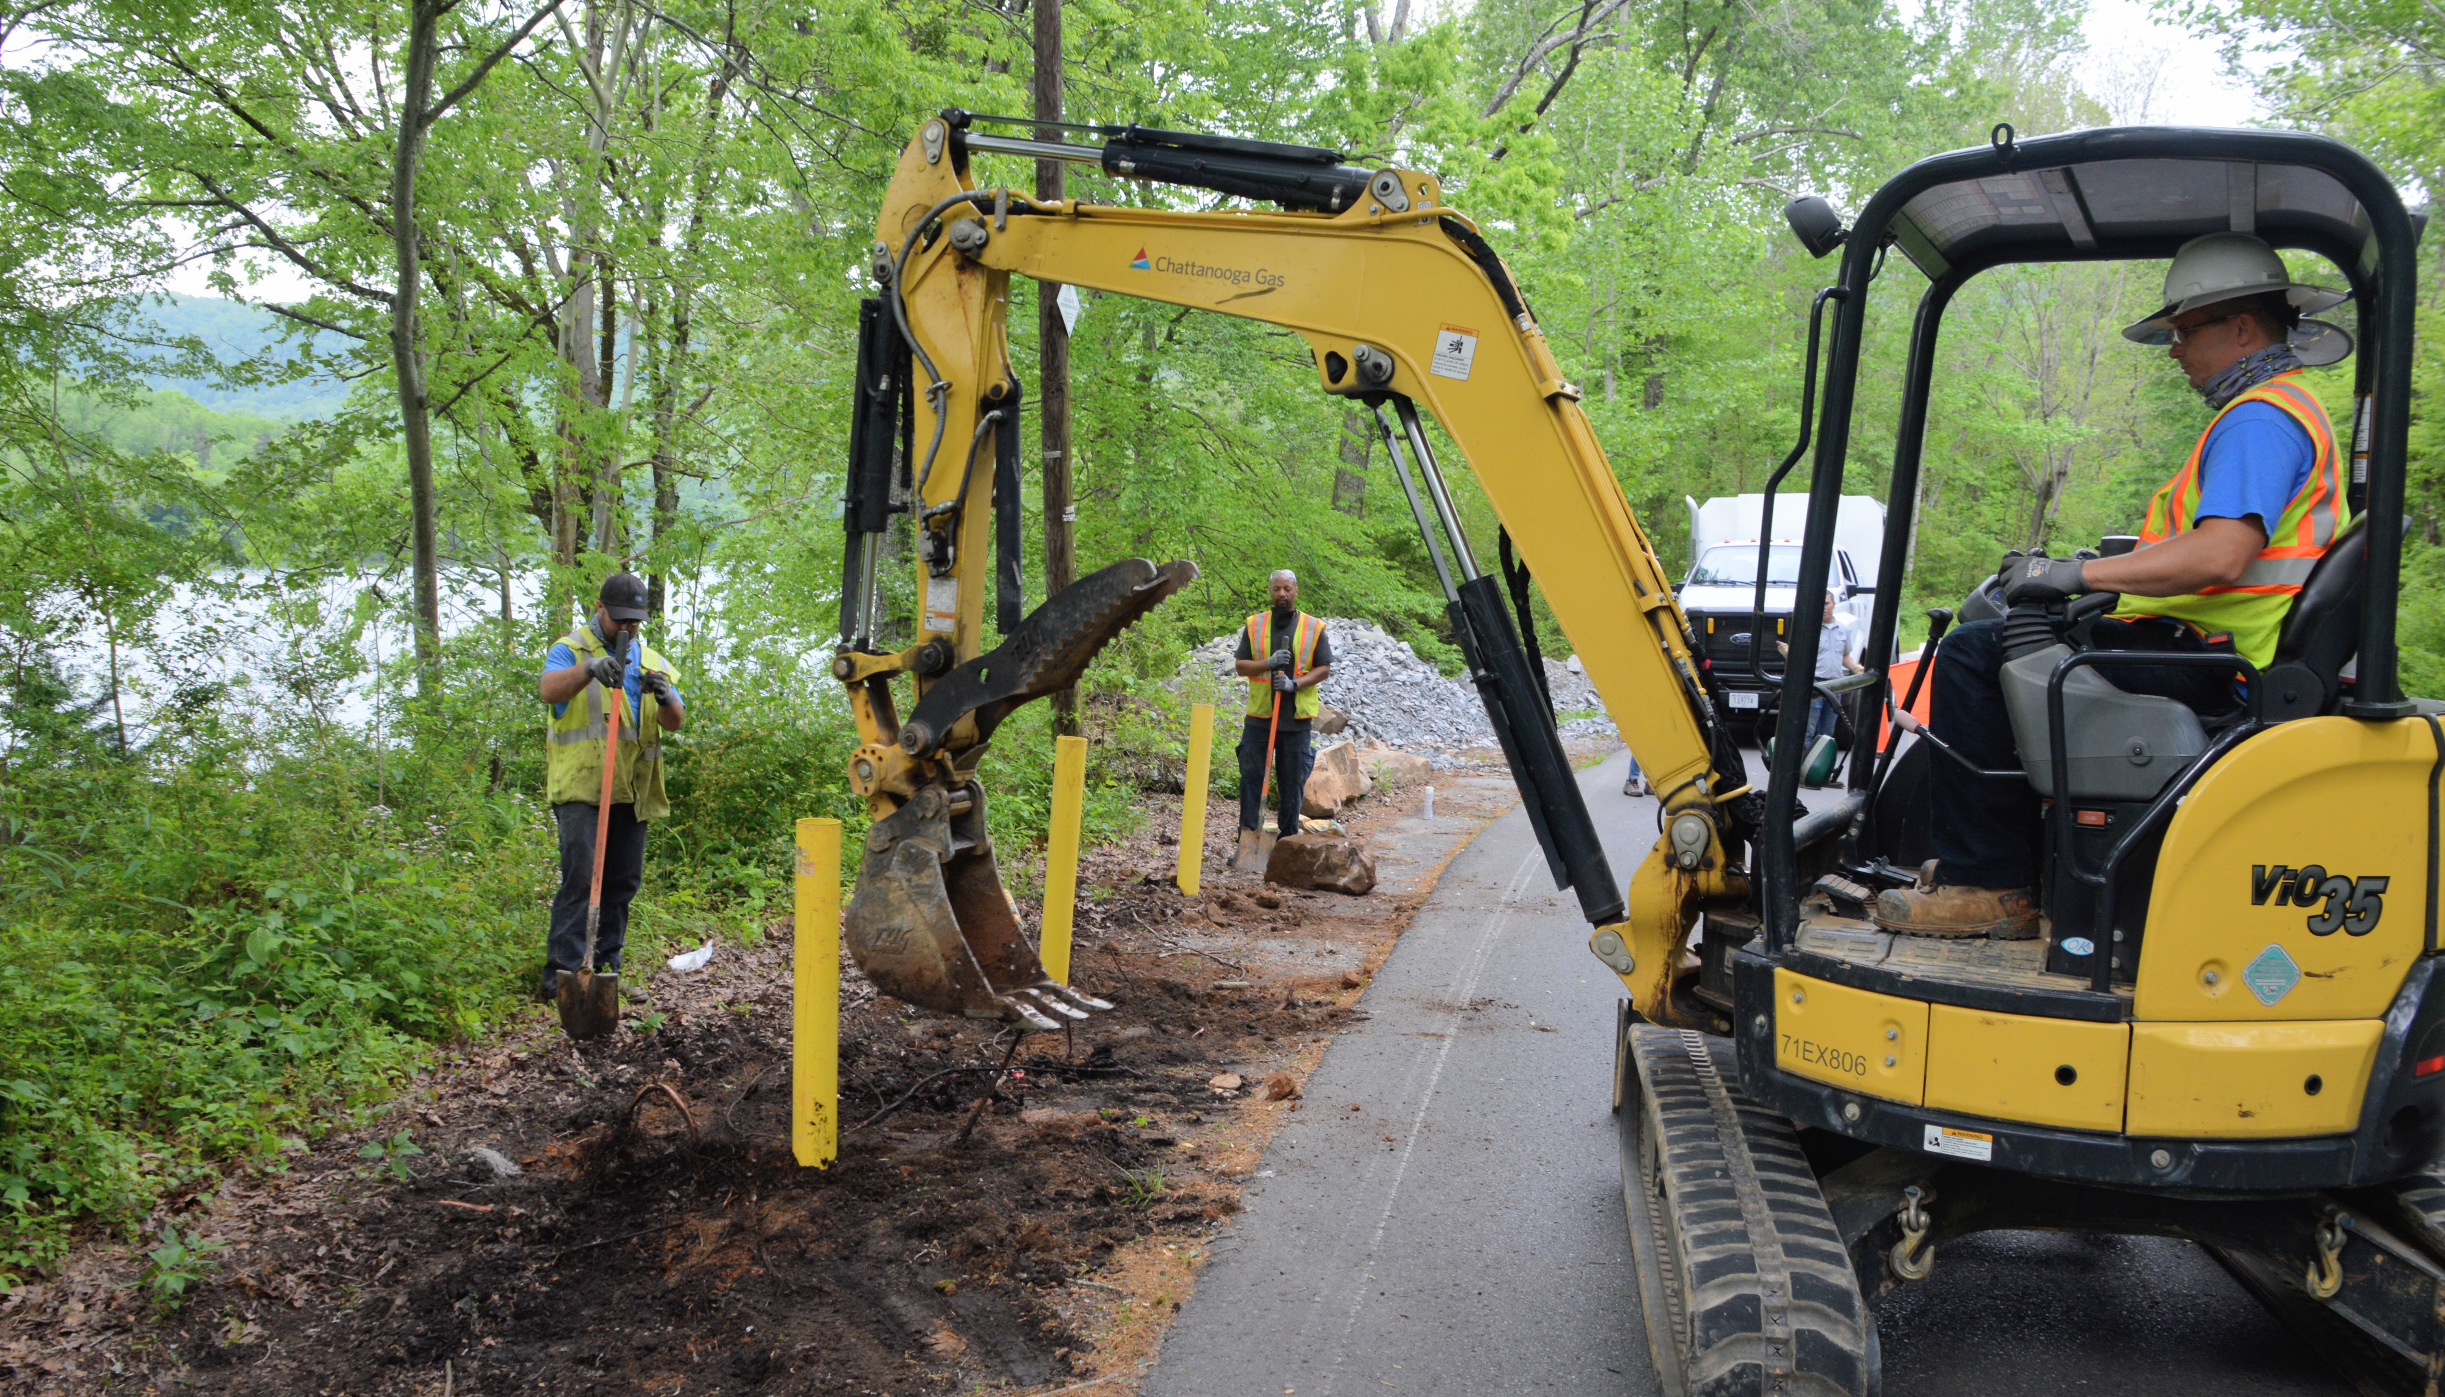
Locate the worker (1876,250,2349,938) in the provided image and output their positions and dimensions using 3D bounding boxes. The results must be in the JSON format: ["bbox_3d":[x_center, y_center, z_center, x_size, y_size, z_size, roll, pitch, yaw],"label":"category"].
[{"bbox_3d":[1.800,-0.220,3.700,0.860,1.400,0.600,2,4,24],"label":"worker"}]

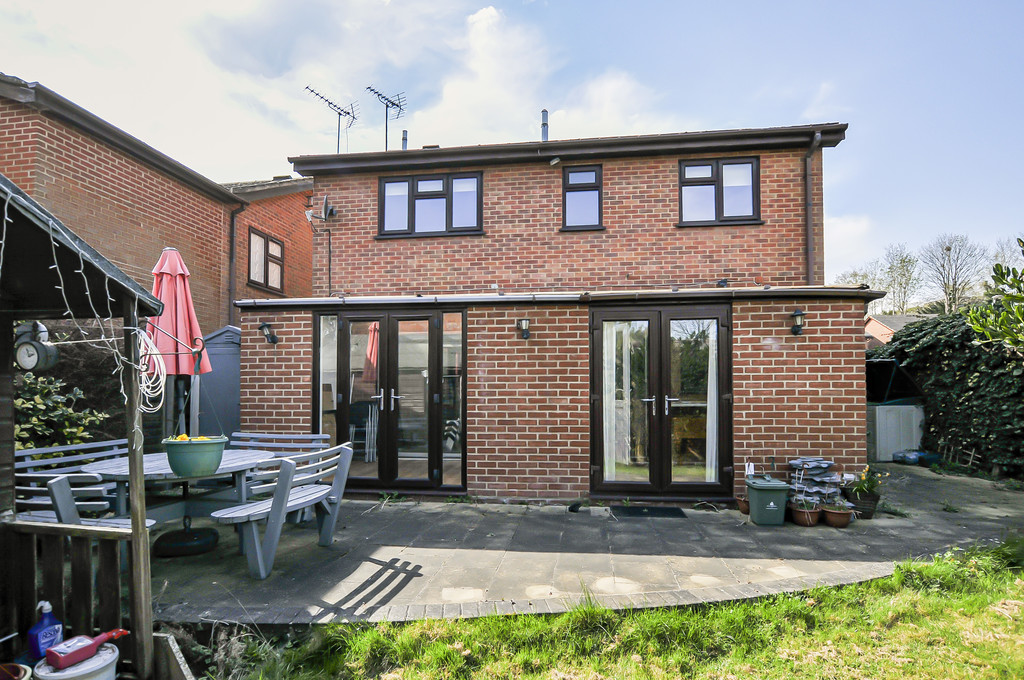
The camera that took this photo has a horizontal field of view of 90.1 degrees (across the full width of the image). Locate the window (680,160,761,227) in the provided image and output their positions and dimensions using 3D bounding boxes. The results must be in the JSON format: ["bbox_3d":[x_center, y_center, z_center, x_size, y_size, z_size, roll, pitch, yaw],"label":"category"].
[{"bbox_3d":[3.208,-2.275,7.886,1.220,1.020,0.100,-1,-3,7],"label":"window"}]

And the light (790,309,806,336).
[{"bbox_3d":[2.928,-0.179,5.226,0.170,0.290,0.200,-1,-1,6],"label":"light"}]

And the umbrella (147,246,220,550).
[{"bbox_3d":[-2.704,0.458,4.234,0.480,2.550,0.480,-1,-1,6],"label":"umbrella"}]

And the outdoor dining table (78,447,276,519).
[{"bbox_3d":[-2.694,1.368,4.234,1.340,0.730,1.340,-1,-3,6],"label":"outdoor dining table"}]

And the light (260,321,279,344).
[{"bbox_3d":[-2.729,-0.078,5.730,0.150,0.240,0.210,-1,-3,7],"label":"light"}]

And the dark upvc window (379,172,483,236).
[{"bbox_3d":[-1.356,-2.218,8.432,1.770,1.020,0.100,-1,-3,7],"label":"dark upvc window"}]

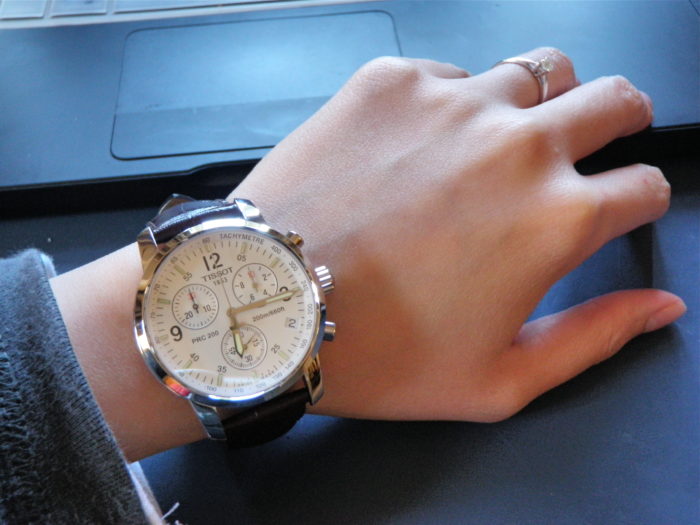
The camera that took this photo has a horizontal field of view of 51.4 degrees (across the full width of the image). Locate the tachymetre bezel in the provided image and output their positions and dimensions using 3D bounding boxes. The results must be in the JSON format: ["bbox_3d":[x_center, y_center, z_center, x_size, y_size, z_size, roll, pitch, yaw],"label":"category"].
[{"bbox_3d":[-0.025,0.011,0.158,0.042,0.012,0.046,-19,84,-16],"label":"tachymetre bezel"}]

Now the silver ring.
[{"bbox_3d":[0.048,-0.050,0.206,0.004,0.022,0.019,-35,90,-41],"label":"silver ring"}]

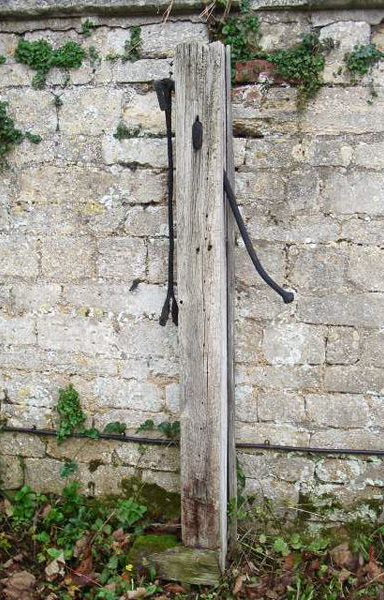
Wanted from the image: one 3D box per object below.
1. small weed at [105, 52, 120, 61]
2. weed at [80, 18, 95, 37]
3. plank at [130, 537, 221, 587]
[{"bbox_3d":[-0.286,-0.876,2.558,0.047,0.027,0.030,2,12,8],"label":"small weed"},{"bbox_3d":[-0.373,-0.973,2.538,0.049,0.062,0.045,2,11,9],"label":"weed"},{"bbox_3d":[-0.055,0.952,2.599,0.310,0.100,0.160,1,9,8],"label":"plank"}]

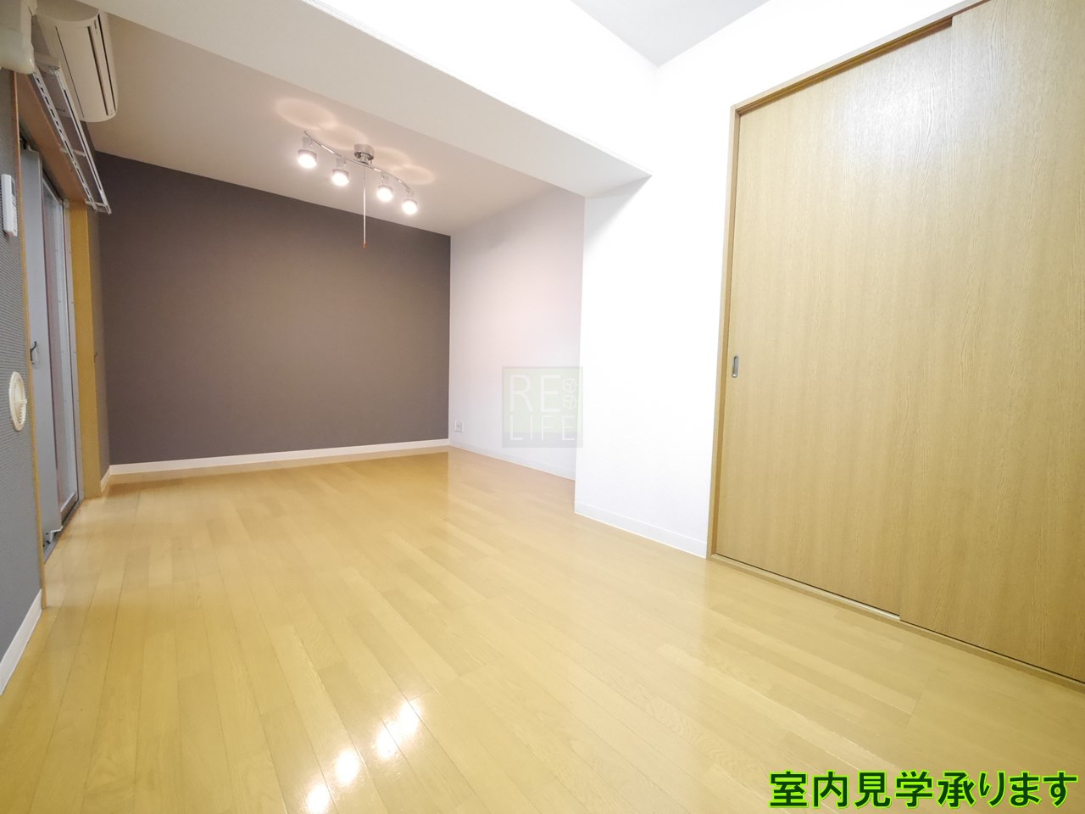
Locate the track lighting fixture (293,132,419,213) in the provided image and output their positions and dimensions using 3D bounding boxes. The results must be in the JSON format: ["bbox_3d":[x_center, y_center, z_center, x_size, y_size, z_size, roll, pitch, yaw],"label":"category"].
[{"bbox_3d":[-1.266,-1.685,3.149,0.215,0.260,0.970,4,5,32],"label":"track lighting fixture"}]

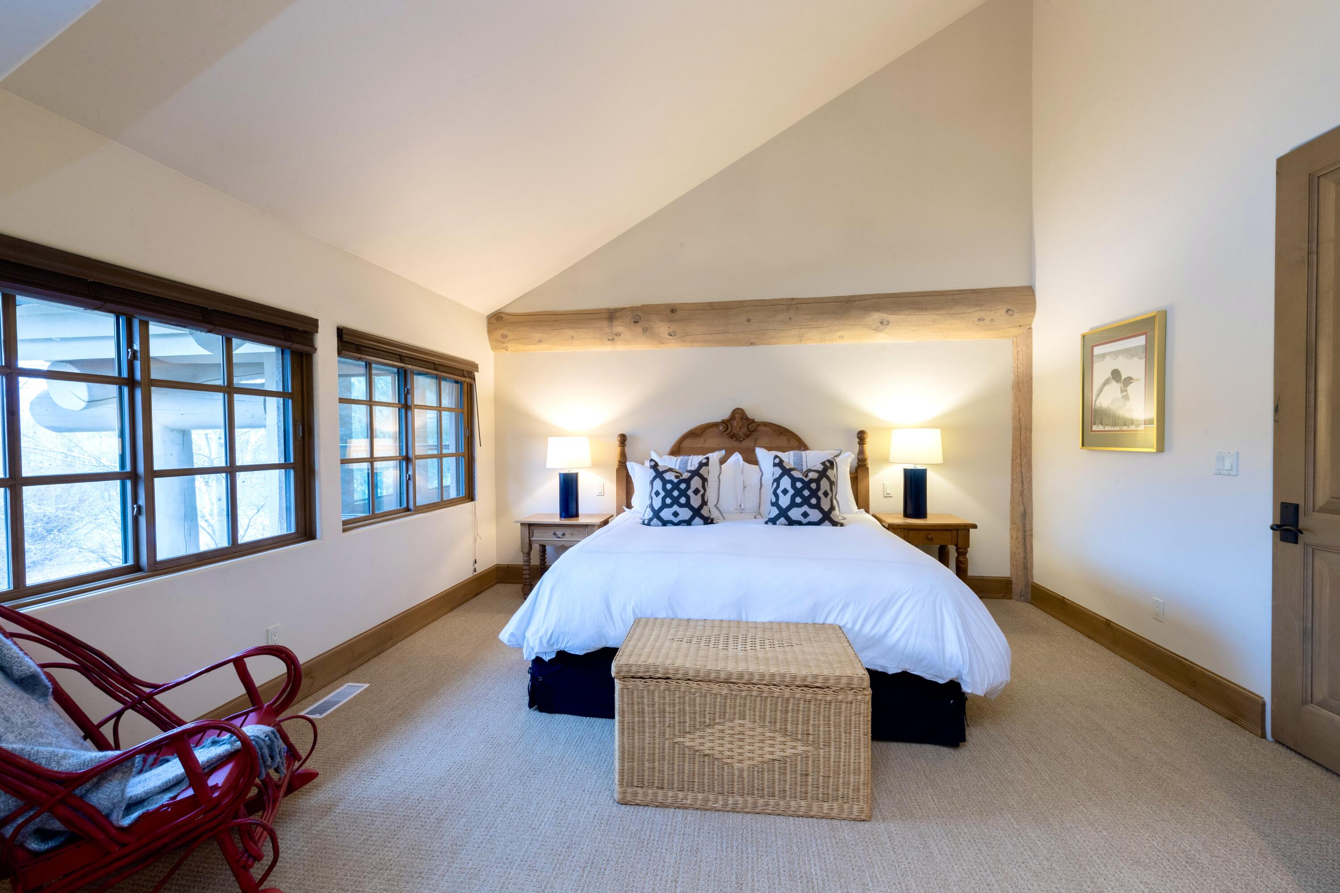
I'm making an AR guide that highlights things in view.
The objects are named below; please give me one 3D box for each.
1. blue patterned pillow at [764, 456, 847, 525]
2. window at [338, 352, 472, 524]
[{"bbox_3d":[0.958,0.322,3.726,0.530,0.500,0.170,0,-15,8],"label":"blue patterned pillow"},{"bbox_3d":[-1.839,-0.058,3.767,0.110,1.080,1.560,0,1,8],"label":"window"}]

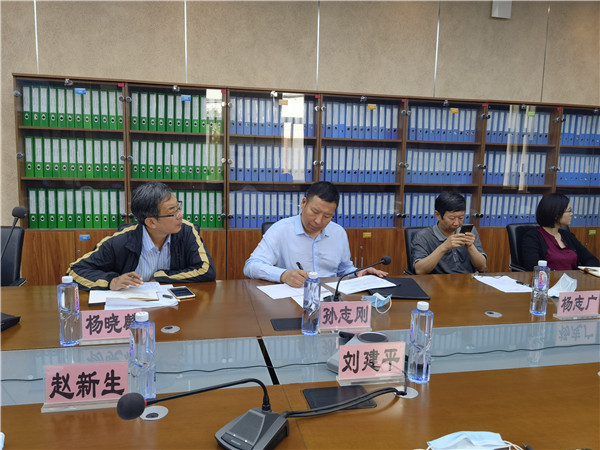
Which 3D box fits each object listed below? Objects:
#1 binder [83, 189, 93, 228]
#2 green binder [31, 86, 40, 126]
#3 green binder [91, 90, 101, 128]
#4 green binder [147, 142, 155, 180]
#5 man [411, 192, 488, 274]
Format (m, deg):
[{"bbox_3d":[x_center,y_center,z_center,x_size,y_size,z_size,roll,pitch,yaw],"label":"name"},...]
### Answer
[{"bbox_3d":[-1.765,-0.148,3.980,0.064,0.318,0.285,0,7,-12],"label":"binder"},{"bbox_3d":[-2.101,-0.942,3.808,0.056,0.315,0.285,0,7,-12],"label":"green binder"},{"bbox_3d":[-1.667,-0.943,3.899,0.056,0.315,0.285,0,7,-12],"label":"green binder"},{"bbox_3d":[-1.269,-0.554,4.048,0.060,0.318,0.285,0,7,-12],"label":"green binder"},{"bbox_3d":[0.985,0.406,3.004,0.520,1.233,0.720,0,7,-7],"label":"man"}]

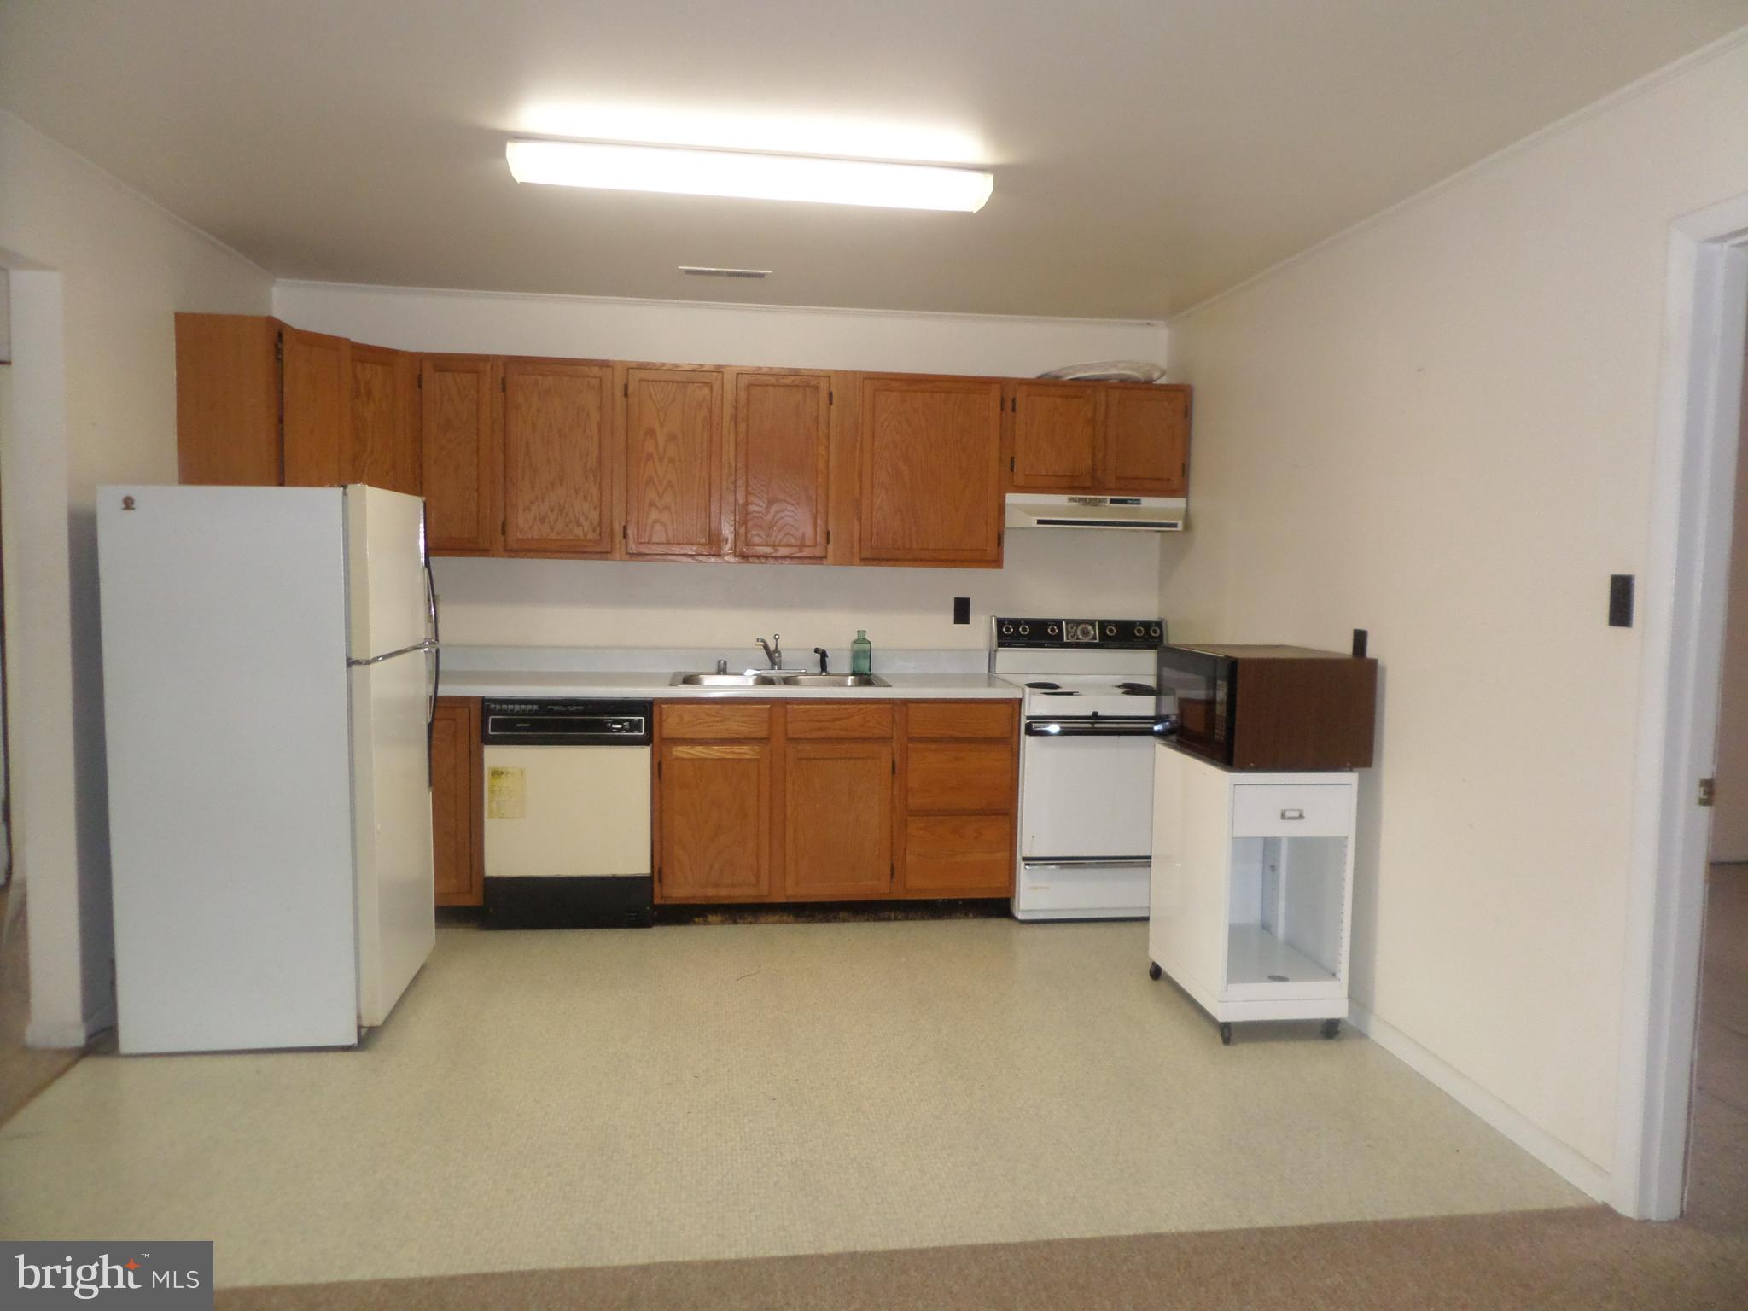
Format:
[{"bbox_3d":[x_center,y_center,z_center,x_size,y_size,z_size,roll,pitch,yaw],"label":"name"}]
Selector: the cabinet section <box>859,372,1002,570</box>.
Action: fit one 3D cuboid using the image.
[{"bbox_3d":[0.206,-0.743,4.981,0.574,0.737,0.326,1,4,-8],"label":"cabinet section"}]

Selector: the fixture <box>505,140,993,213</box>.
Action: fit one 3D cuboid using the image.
[{"bbox_3d":[-0.309,-1.261,3.182,1.233,0.083,0.240,0,5,-8],"label":"fixture"}]

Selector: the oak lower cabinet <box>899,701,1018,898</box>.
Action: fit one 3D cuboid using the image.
[{"bbox_3d":[0.276,0.526,4.896,0.478,0.763,0.615,0,5,-8],"label":"oak lower cabinet"}]

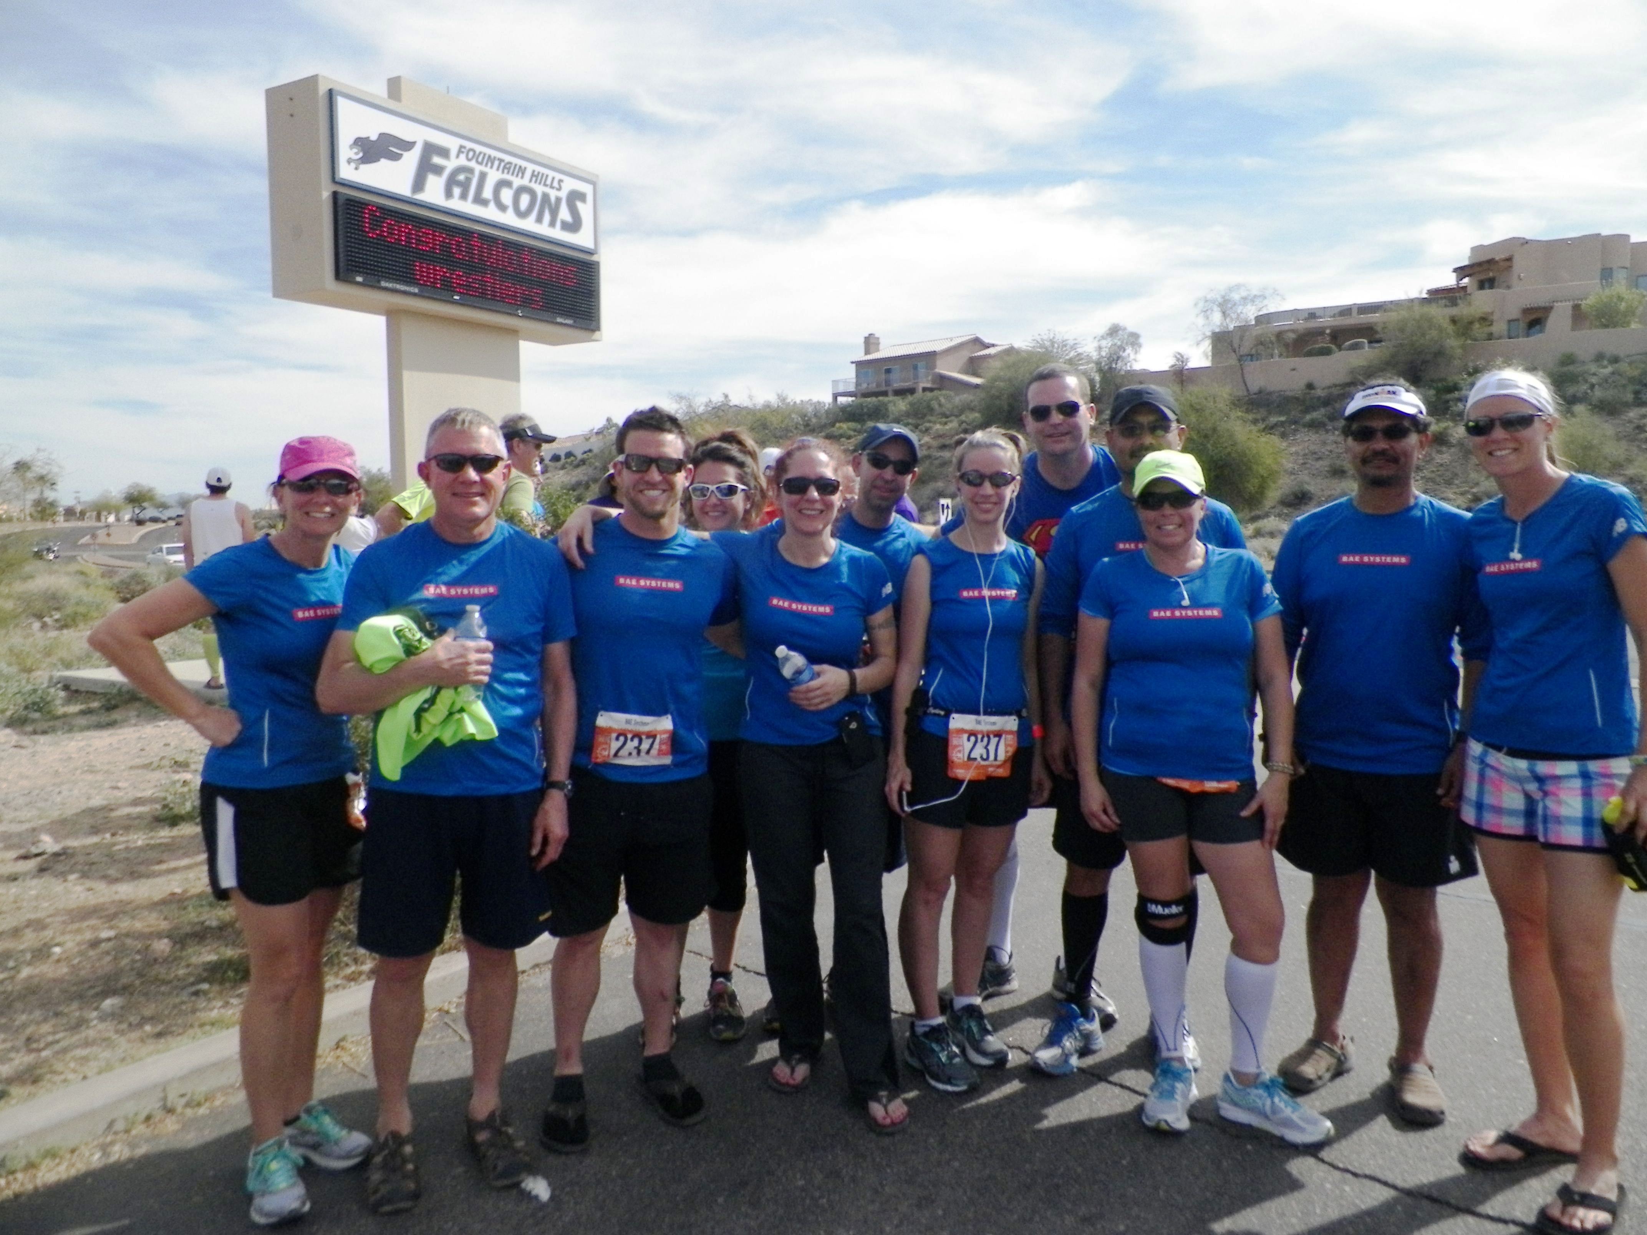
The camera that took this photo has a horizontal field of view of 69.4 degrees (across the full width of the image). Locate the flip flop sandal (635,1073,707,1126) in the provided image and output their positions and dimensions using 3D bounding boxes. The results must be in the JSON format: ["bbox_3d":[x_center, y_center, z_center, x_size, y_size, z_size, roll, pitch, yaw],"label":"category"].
[{"bbox_3d":[-0.381,1.195,2.980,0.110,0.060,0.275,-3,6,-34],"label":"flip flop sandal"}]

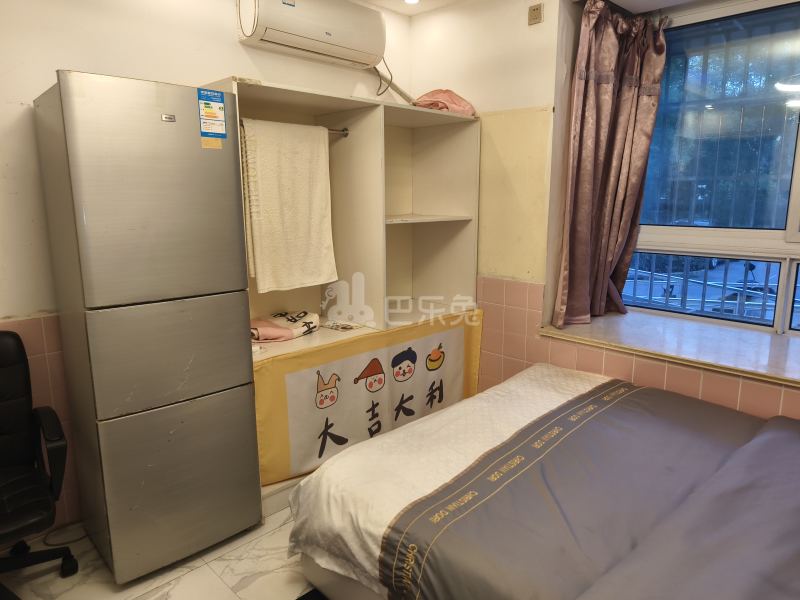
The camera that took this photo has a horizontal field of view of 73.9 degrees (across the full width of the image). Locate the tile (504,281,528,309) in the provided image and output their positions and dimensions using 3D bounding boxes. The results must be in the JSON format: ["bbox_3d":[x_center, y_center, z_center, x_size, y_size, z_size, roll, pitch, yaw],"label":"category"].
[{"bbox_3d":[0.663,-0.030,2.988,0.015,0.150,0.150,-10,14,-42],"label":"tile"}]

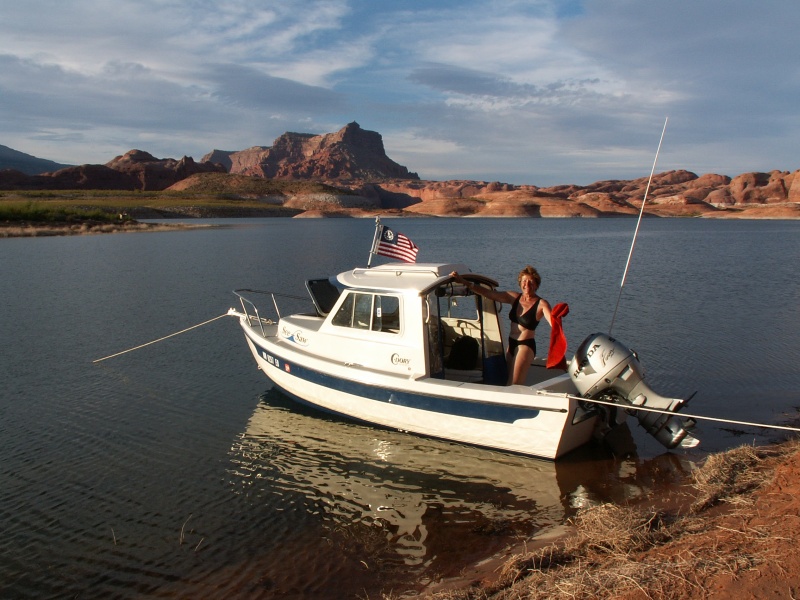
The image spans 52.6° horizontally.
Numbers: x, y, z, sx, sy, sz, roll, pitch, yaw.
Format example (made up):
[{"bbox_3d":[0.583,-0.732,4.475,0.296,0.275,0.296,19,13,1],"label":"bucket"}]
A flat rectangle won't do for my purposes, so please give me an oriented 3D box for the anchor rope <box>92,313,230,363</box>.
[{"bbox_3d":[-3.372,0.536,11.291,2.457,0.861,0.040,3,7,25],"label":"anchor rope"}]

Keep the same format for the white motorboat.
[{"bbox_3d":[0.179,0.471,8.894,6.130,1.750,2.000,5,8,37],"label":"white motorboat"}]

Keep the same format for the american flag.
[{"bbox_3d":[-0.022,-0.622,9.062,0.460,0.330,0.090,15,9,10],"label":"american flag"}]

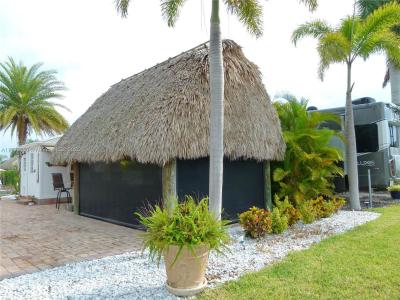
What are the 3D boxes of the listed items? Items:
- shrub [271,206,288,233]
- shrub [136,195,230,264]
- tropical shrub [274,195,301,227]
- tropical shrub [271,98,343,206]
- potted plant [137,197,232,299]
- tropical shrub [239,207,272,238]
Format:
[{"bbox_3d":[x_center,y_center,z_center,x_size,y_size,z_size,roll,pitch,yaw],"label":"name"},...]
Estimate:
[{"bbox_3d":[1.644,1.439,5.974,0.420,0.550,0.420,0,-3,0],"label":"shrub"},{"bbox_3d":[-0.178,0.880,3.122,1.000,0.720,0.950,0,-3,0],"label":"shrub"},{"bbox_3d":[2.053,1.412,6.777,0.620,0.700,0.580,0,-3,0],"label":"tropical shrub"},{"bbox_3d":[3.210,0.127,8.708,2.250,3.500,2.100,0,-3,0],"label":"tropical shrub"},{"bbox_3d":[-0.178,1.025,3.114,1.000,1.030,0.950,0,-3,0],"label":"potted plant"},{"bbox_3d":[1.096,1.398,5.706,0.660,0.600,0.620,0,-3,0],"label":"tropical shrub"}]

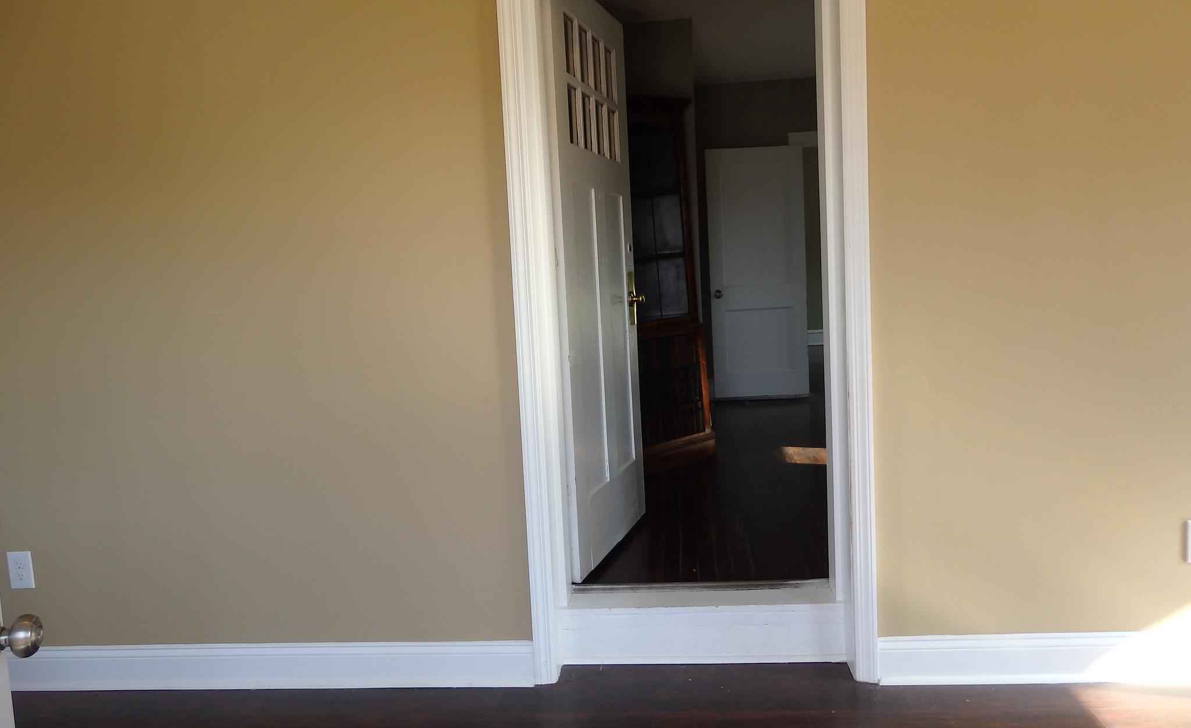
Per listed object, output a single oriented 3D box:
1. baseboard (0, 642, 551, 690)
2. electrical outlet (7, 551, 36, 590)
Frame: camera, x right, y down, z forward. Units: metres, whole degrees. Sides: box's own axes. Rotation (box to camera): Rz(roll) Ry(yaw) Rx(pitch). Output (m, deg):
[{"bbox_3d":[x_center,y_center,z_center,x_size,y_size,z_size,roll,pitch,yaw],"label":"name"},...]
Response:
[{"bbox_3d":[-1.055,0.955,2.722,1.736,0.146,0.020,-2,6,5],"label":"baseboard"},{"bbox_3d":[-1.840,0.661,2.761,0.080,0.121,0.010,-2,6,5],"label":"electrical outlet"}]

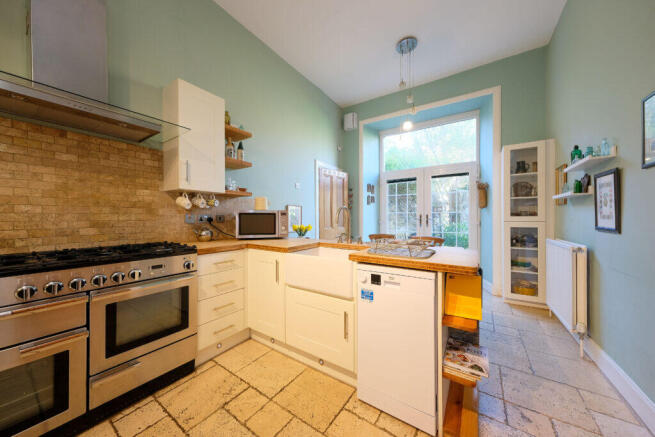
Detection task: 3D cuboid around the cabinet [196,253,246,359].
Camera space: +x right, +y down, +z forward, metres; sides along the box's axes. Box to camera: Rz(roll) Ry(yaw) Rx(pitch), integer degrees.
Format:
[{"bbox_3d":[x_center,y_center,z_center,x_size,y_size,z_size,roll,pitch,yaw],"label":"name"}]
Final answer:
[{"bbox_3d":[-1.104,0.657,1.982,0.565,0.744,0.408,0,1,33],"label":"cabinet"}]

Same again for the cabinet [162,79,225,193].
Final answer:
[{"bbox_3d":[-1.228,-0.686,2.026,0.310,0.896,0.397,0,1,33],"label":"cabinet"}]

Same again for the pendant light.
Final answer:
[{"bbox_3d":[1.069,-1.771,2.943,0.252,1.114,0.252,0,1,33],"label":"pendant light"}]

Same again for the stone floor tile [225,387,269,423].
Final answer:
[{"bbox_3d":[-0.502,1.180,1.385,0.204,0.016,0.196,0,1,33],"label":"stone floor tile"}]

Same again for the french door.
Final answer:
[{"bbox_3d":[1.865,0.071,4.215,1.720,2.073,0.081,0,1,33],"label":"french door"}]

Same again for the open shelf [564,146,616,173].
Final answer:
[{"bbox_3d":[2.006,-0.446,1.698,0.116,0.074,0.555,0,1,33],"label":"open shelf"}]

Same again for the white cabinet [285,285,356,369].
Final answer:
[{"bbox_3d":[0.074,0.786,1.849,0.607,0.468,0.568,0,1,33],"label":"white cabinet"}]

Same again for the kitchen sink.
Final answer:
[{"bbox_3d":[0.041,0.406,1.776,0.595,0.255,0.456,0,1,33],"label":"kitchen sink"}]

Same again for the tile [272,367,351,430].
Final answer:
[{"bbox_3d":[-0.082,1.177,1.452,0.415,0.016,0.371,0,1,33],"label":"tile"}]

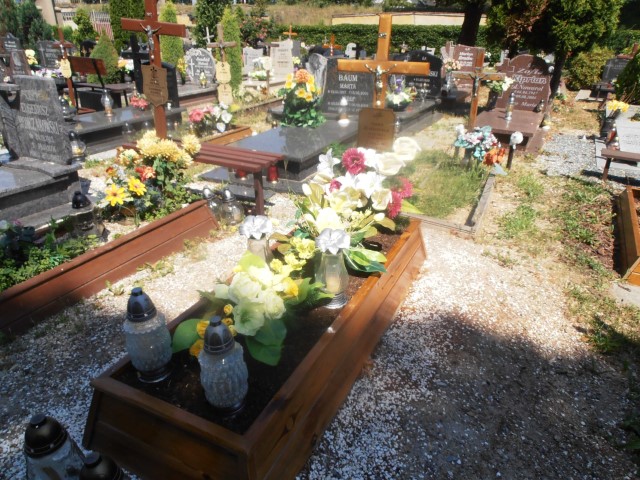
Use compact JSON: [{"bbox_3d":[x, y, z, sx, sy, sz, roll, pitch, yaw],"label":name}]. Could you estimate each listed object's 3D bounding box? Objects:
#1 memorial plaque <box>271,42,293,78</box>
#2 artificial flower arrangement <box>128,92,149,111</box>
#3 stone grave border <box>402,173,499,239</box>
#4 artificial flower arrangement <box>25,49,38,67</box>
[{"bbox_3d":[-0.831,-3.946,9.700,0.500,0.820,0.120,12,26,24],"label":"memorial plaque"},{"bbox_3d":[-2.536,-1.935,6.200,0.250,0.250,0.220,12,26,24],"label":"artificial flower arrangement"},{"bbox_3d":[1.280,-0.485,4.200,0.680,0.100,1.800,11,27,24],"label":"stone grave border"},{"bbox_3d":[-7.347,-4.635,11.300,0.320,0.430,0.280,12,28,26],"label":"artificial flower arrangement"}]

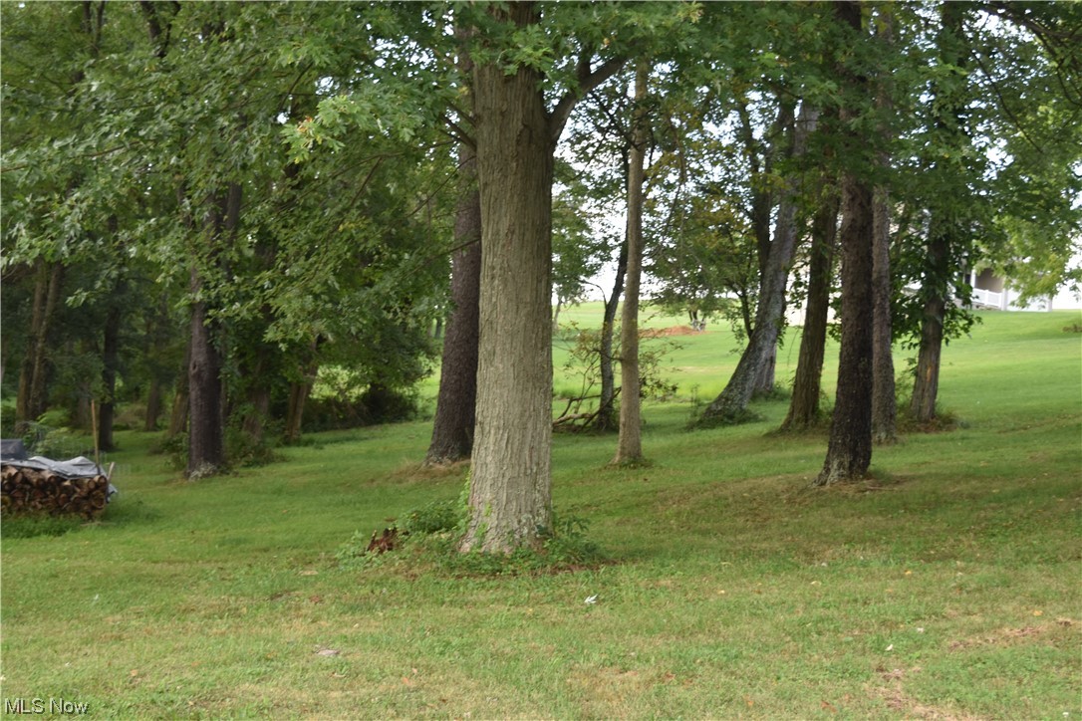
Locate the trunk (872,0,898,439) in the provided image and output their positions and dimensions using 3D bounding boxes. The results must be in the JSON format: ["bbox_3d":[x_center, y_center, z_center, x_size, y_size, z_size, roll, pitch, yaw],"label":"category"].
[{"bbox_3d":[5.016,-1.973,22.400,0.360,6.410,0.360,0,1,13],"label":"trunk"}]

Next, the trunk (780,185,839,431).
[{"bbox_3d":[4.525,-0.870,25.500,0.550,4.110,0.500,7,1,10],"label":"trunk"}]

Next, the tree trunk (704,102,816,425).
[{"bbox_3d":[4.267,-1.850,29.500,0.950,6.320,0.800,12,1,7],"label":"tree trunk"}]

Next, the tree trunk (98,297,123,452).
[{"bbox_3d":[-6.888,0.231,24.500,0.270,2.490,0.260,3,1,-16],"label":"tree trunk"}]

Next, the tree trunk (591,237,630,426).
[{"bbox_3d":[1.225,-0.465,26.000,0.360,3.400,0.300,6,1,3],"label":"tree trunk"}]

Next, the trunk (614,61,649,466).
[{"bbox_3d":[1.179,-1.204,19.000,0.340,5.040,0.330,2,1,3],"label":"trunk"}]

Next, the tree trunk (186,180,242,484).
[{"bbox_3d":[-4.219,-0.391,19.700,0.600,3.820,0.500,2,1,-12],"label":"tree trunk"}]

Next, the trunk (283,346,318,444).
[{"bbox_3d":[-4.048,0.583,26.000,0.340,1.720,0.300,10,1,-8],"label":"trunk"}]

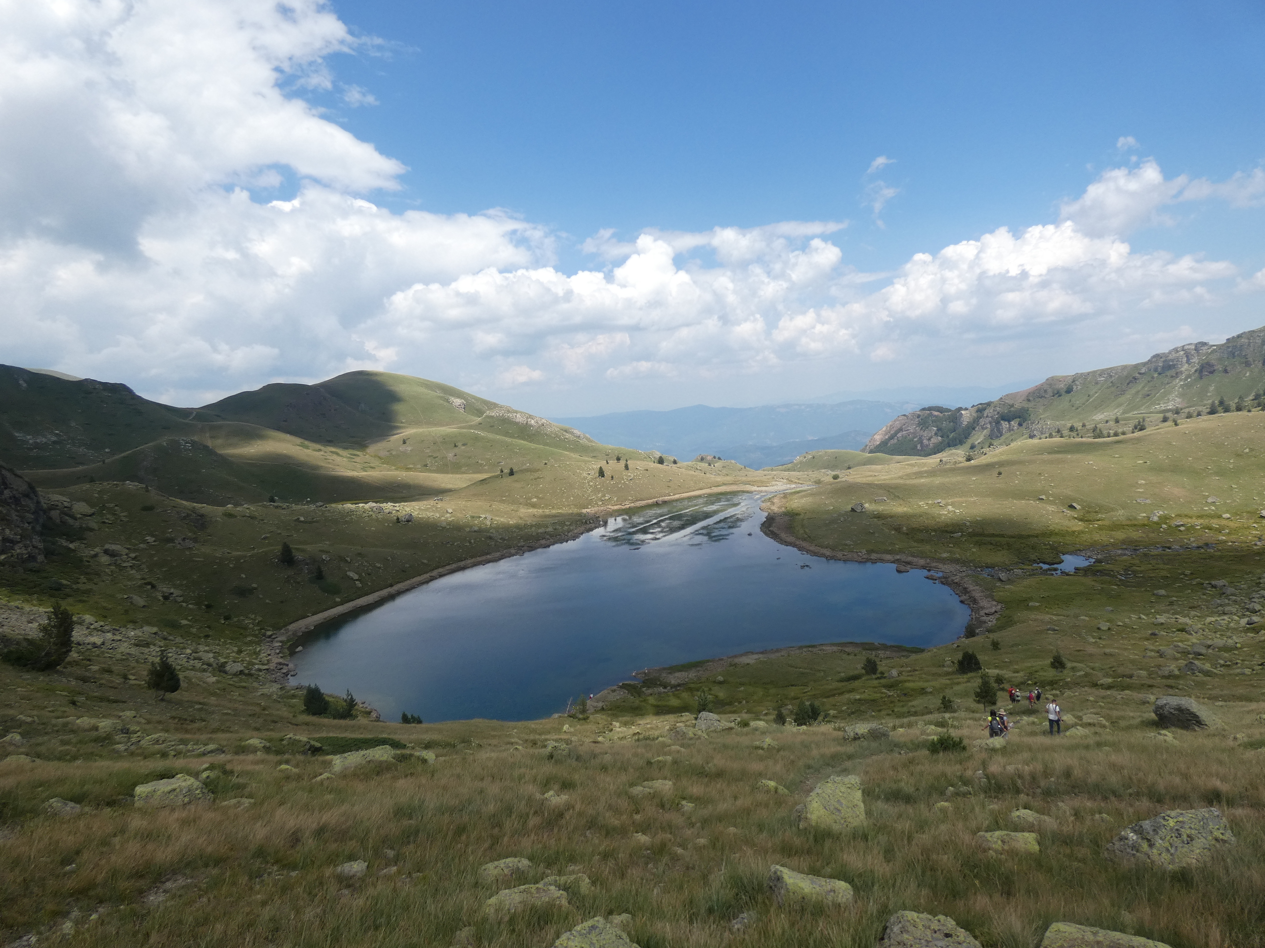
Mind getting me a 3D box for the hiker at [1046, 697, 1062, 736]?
[{"bbox_3d":[18.225,10.576,31.600,0.650,1.740,0.450,2,7,20],"label":"hiker"}]

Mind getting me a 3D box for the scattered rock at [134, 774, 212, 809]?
[{"bbox_3d":[-8.309,5.739,13.200,1.220,0.520,0.900,-4,8,-33],"label":"scattered rock"}]

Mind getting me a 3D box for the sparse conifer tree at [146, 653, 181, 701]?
[{"bbox_3d":[-41.707,18.019,65.000,2.800,4.300,2.800,-4,8,-33],"label":"sparse conifer tree"}]

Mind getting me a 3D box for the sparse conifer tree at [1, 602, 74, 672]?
[{"bbox_3d":[-60.191,16.461,74.000,6.100,6.800,4.800,-5,8,-40],"label":"sparse conifer tree"}]

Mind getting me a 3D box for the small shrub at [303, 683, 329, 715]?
[{"bbox_3d":[-33.753,24.101,78.000,2.800,3.600,2.800,-3,8,-24],"label":"small shrub"}]

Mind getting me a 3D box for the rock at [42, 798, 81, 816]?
[{"bbox_3d":[-8.832,5.157,11.300,0.570,0.280,0.420,-6,9,-39],"label":"rock"}]

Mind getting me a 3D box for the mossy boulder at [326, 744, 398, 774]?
[{"bbox_3d":[-6.276,6.678,17.000,1.550,0.600,0.950,-3,8,-21],"label":"mossy boulder"}]

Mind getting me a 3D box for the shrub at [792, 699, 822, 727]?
[{"bbox_3d":[10.740,14.726,45.000,1.800,1.700,1.700,2,7,14],"label":"shrub"}]

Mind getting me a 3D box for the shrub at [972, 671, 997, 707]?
[{"bbox_3d":[27.922,17.176,58.000,1.950,3.000,1.950,4,8,27],"label":"shrub"}]

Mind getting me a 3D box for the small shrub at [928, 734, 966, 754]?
[{"bbox_3d":[10.983,9.448,25.500,1.200,0.650,1.100,3,7,24],"label":"small shrub"}]

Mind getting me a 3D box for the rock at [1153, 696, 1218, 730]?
[{"bbox_3d":[27.994,12.108,37.000,2.950,1.550,2.000,6,9,38],"label":"rock"}]

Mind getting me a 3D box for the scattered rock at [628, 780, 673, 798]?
[{"bbox_3d":[0.358,6.169,14.300,0.880,0.310,0.650,0,6,2],"label":"scattered rock"}]

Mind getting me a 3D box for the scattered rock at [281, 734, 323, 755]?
[{"bbox_3d":[-11.308,9.263,25.000,1.350,0.550,1.000,-3,7,-25],"label":"scattered rock"}]

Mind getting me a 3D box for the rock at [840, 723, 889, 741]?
[{"bbox_3d":[9.255,10.255,29.000,1.850,0.750,1.200,2,7,18],"label":"rock"}]

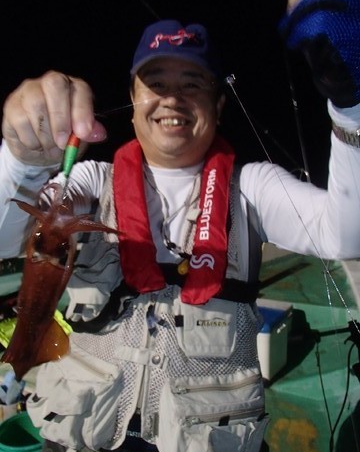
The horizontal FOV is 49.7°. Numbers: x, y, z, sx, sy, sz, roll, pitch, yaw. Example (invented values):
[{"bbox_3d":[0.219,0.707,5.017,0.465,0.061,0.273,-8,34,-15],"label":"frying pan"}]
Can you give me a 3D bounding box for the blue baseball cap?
[{"bbox_3d":[-0.006,-0.335,0.765,0.178,0.135,0.262,2,9,5],"label":"blue baseball cap"}]

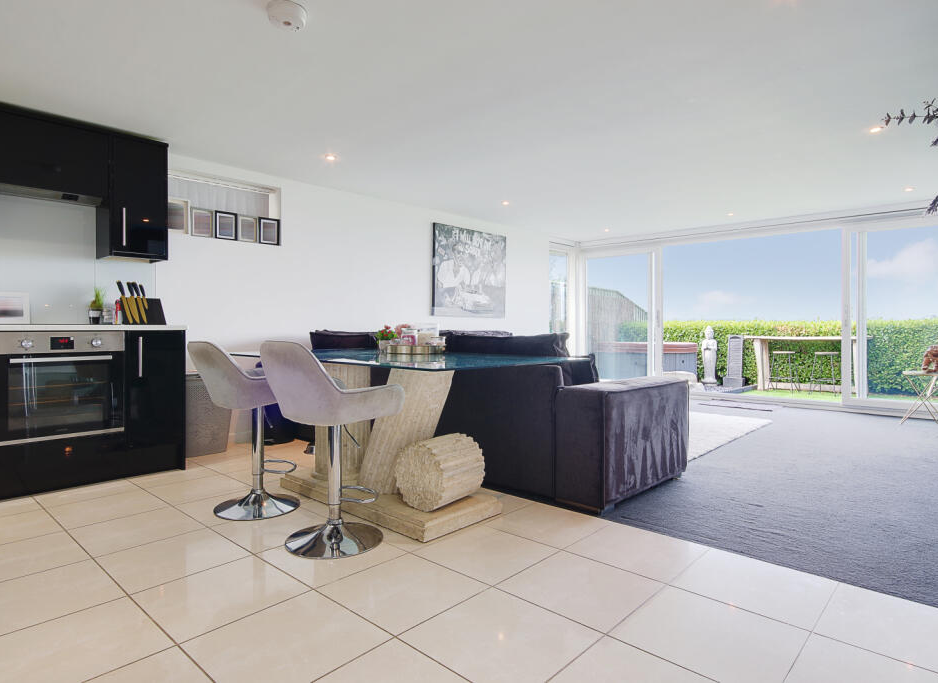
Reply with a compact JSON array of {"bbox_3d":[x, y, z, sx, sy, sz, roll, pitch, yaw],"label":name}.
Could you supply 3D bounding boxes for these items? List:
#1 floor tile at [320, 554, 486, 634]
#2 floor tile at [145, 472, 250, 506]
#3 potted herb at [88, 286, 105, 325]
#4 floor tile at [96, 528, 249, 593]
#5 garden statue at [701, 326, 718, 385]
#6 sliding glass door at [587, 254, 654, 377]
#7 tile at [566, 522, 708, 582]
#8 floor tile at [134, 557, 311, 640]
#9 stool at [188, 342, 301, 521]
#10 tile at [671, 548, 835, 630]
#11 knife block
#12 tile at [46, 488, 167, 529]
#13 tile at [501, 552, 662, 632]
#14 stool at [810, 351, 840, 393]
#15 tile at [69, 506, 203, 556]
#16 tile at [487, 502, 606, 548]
[{"bbox_3d":[-0.232,0.877,1.910,0.443,0.010,0.443,1,2,42],"label":"floor tile"},{"bbox_3d":[-1.547,0.851,3.106,0.443,0.010,0.443,1,2,42],"label":"floor tile"},{"bbox_3d":[-2.384,-0.224,3.460,0.100,0.250,0.100,1,2,42],"label":"potted herb"},{"bbox_3d":[-1.184,0.870,2.176,0.443,0.010,0.443,1,2,42],"label":"floor tile"},{"bbox_3d":[4.790,0.270,10.723,0.320,1.130,0.280,1,1,29],"label":"garden statue"},{"bbox_3d":[2.076,-0.288,7.530,1.030,1.900,0.070,1,2,43],"label":"sliding glass door"},{"bbox_3d":[0.691,0.871,2.261,0.443,0.010,0.443,1,2,42],"label":"tile"},{"bbox_3d":[-0.857,0.877,1.878,0.443,0.010,0.443,1,2,42],"label":"floor tile"},{"bbox_3d":[-1.115,0.423,2.779,0.480,0.860,0.470,-1,2,-43],"label":"stool"},{"bbox_3d":[0.980,0.843,1.865,0.433,0.010,0.388,1,2,43],"label":"tile"},{"bbox_3d":[-2.156,-0.194,3.590,0.100,0.187,0.275,1,2,42],"label":"knife block"},{"bbox_3d":[-1.786,0.832,2.695,0.433,0.010,0.427,1,2,43],"label":"tile"},{"bbox_3d":[0.385,0.844,1.858,0.433,0.010,0.427,1,2,43],"label":"tile"},{"bbox_3d":[5.932,0.521,8.921,0.430,0.700,0.430,1,2,43],"label":"stool"},{"bbox_3d":[-1.467,0.838,2.402,0.433,0.010,0.427,1,2,43],"label":"tile"},{"bbox_3d":[0.343,0.832,2.451,0.433,0.010,0.388,1,2,43],"label":"tile"}]

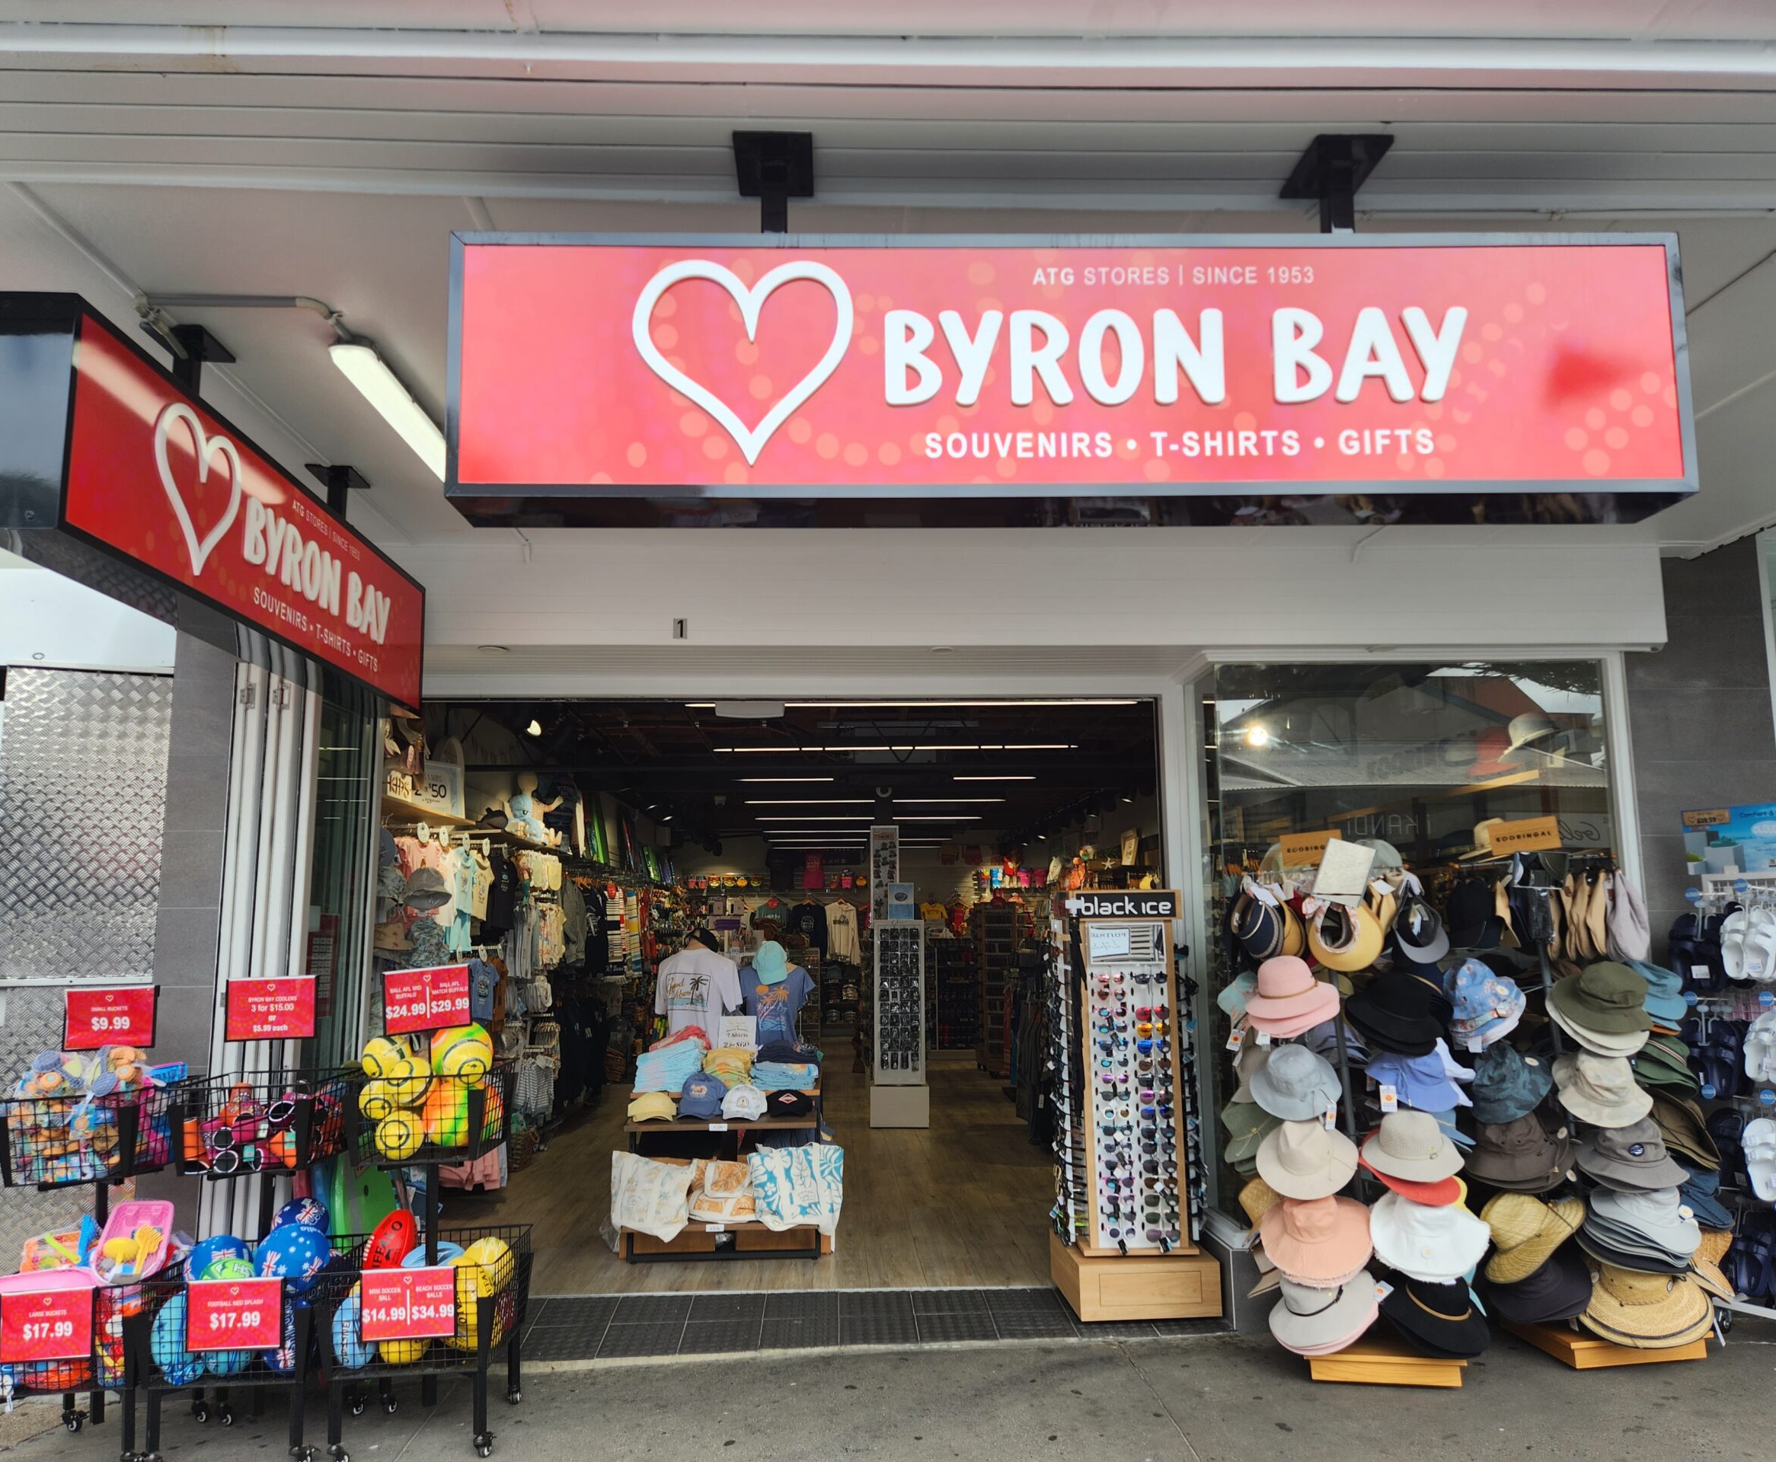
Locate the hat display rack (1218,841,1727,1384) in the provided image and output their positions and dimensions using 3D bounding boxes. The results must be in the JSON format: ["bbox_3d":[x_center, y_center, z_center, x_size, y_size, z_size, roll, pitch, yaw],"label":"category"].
[{"bbox_3d":[2.275,1.446,5.089,1.880,1.930,0.820,0,-8,-6],"label":"hat display rack"}]

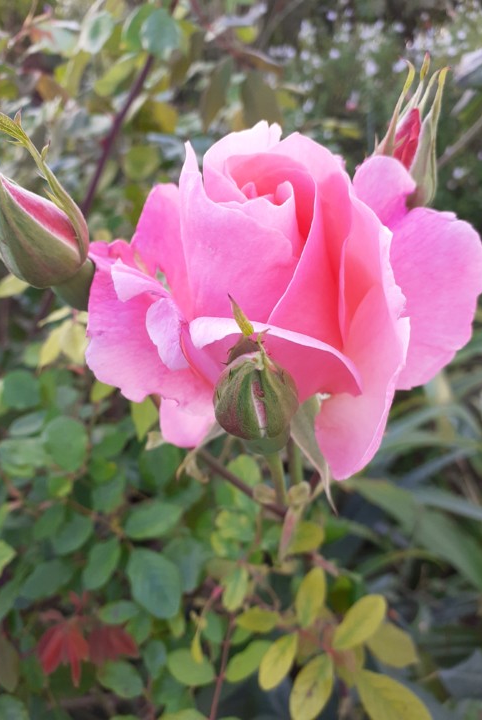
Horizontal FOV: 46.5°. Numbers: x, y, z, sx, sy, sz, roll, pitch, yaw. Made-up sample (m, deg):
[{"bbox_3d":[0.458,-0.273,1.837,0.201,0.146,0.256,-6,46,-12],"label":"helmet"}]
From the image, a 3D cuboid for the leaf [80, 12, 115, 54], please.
[{"bbox_3d":[-0.157,-0.363,0.620,0.028,0.051,0.009,22,-5,2],"label":"leaf"}]

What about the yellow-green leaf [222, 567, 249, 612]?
[{"bbox_3d":[-0.003,0.163,0.400,0.016,0.006,0.032,10,55,7],"label":"yellow-green leaf"}]

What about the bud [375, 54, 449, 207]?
[{"bbox_3d":[0.072,-0.096,0.235,0.027,0.059,0.026,3,12,-1],"label":"bud"}]

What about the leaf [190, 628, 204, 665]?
[{"bbox_3d":[-0.035,0.224,0.440,0.009,0.027,0.006,-10,-20,9],"label":"leaf"}]

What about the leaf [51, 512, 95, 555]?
[{"bbox_3d":[-0.140,0.145,0.470,0.029,0.008,0.041,36,66,19],"label":"leaf"}]

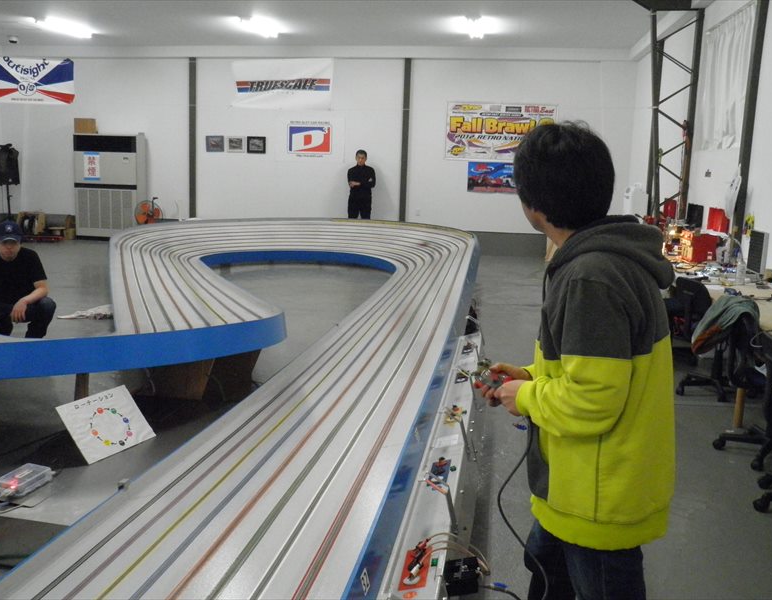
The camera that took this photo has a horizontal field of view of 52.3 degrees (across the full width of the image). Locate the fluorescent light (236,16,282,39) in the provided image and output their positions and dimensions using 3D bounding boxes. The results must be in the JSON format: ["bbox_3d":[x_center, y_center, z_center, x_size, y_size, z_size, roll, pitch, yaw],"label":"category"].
[{"bbox_3d":[-1.919,-4.095,11.782,0.250,0.120,1.350,3,10,9],"label":"fluorescent light"}]

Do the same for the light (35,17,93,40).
[{"bbox_3d":[-5.099,-4.312,12.422,0.250,0.120,1.350,3,10,9],"label":"light"}]

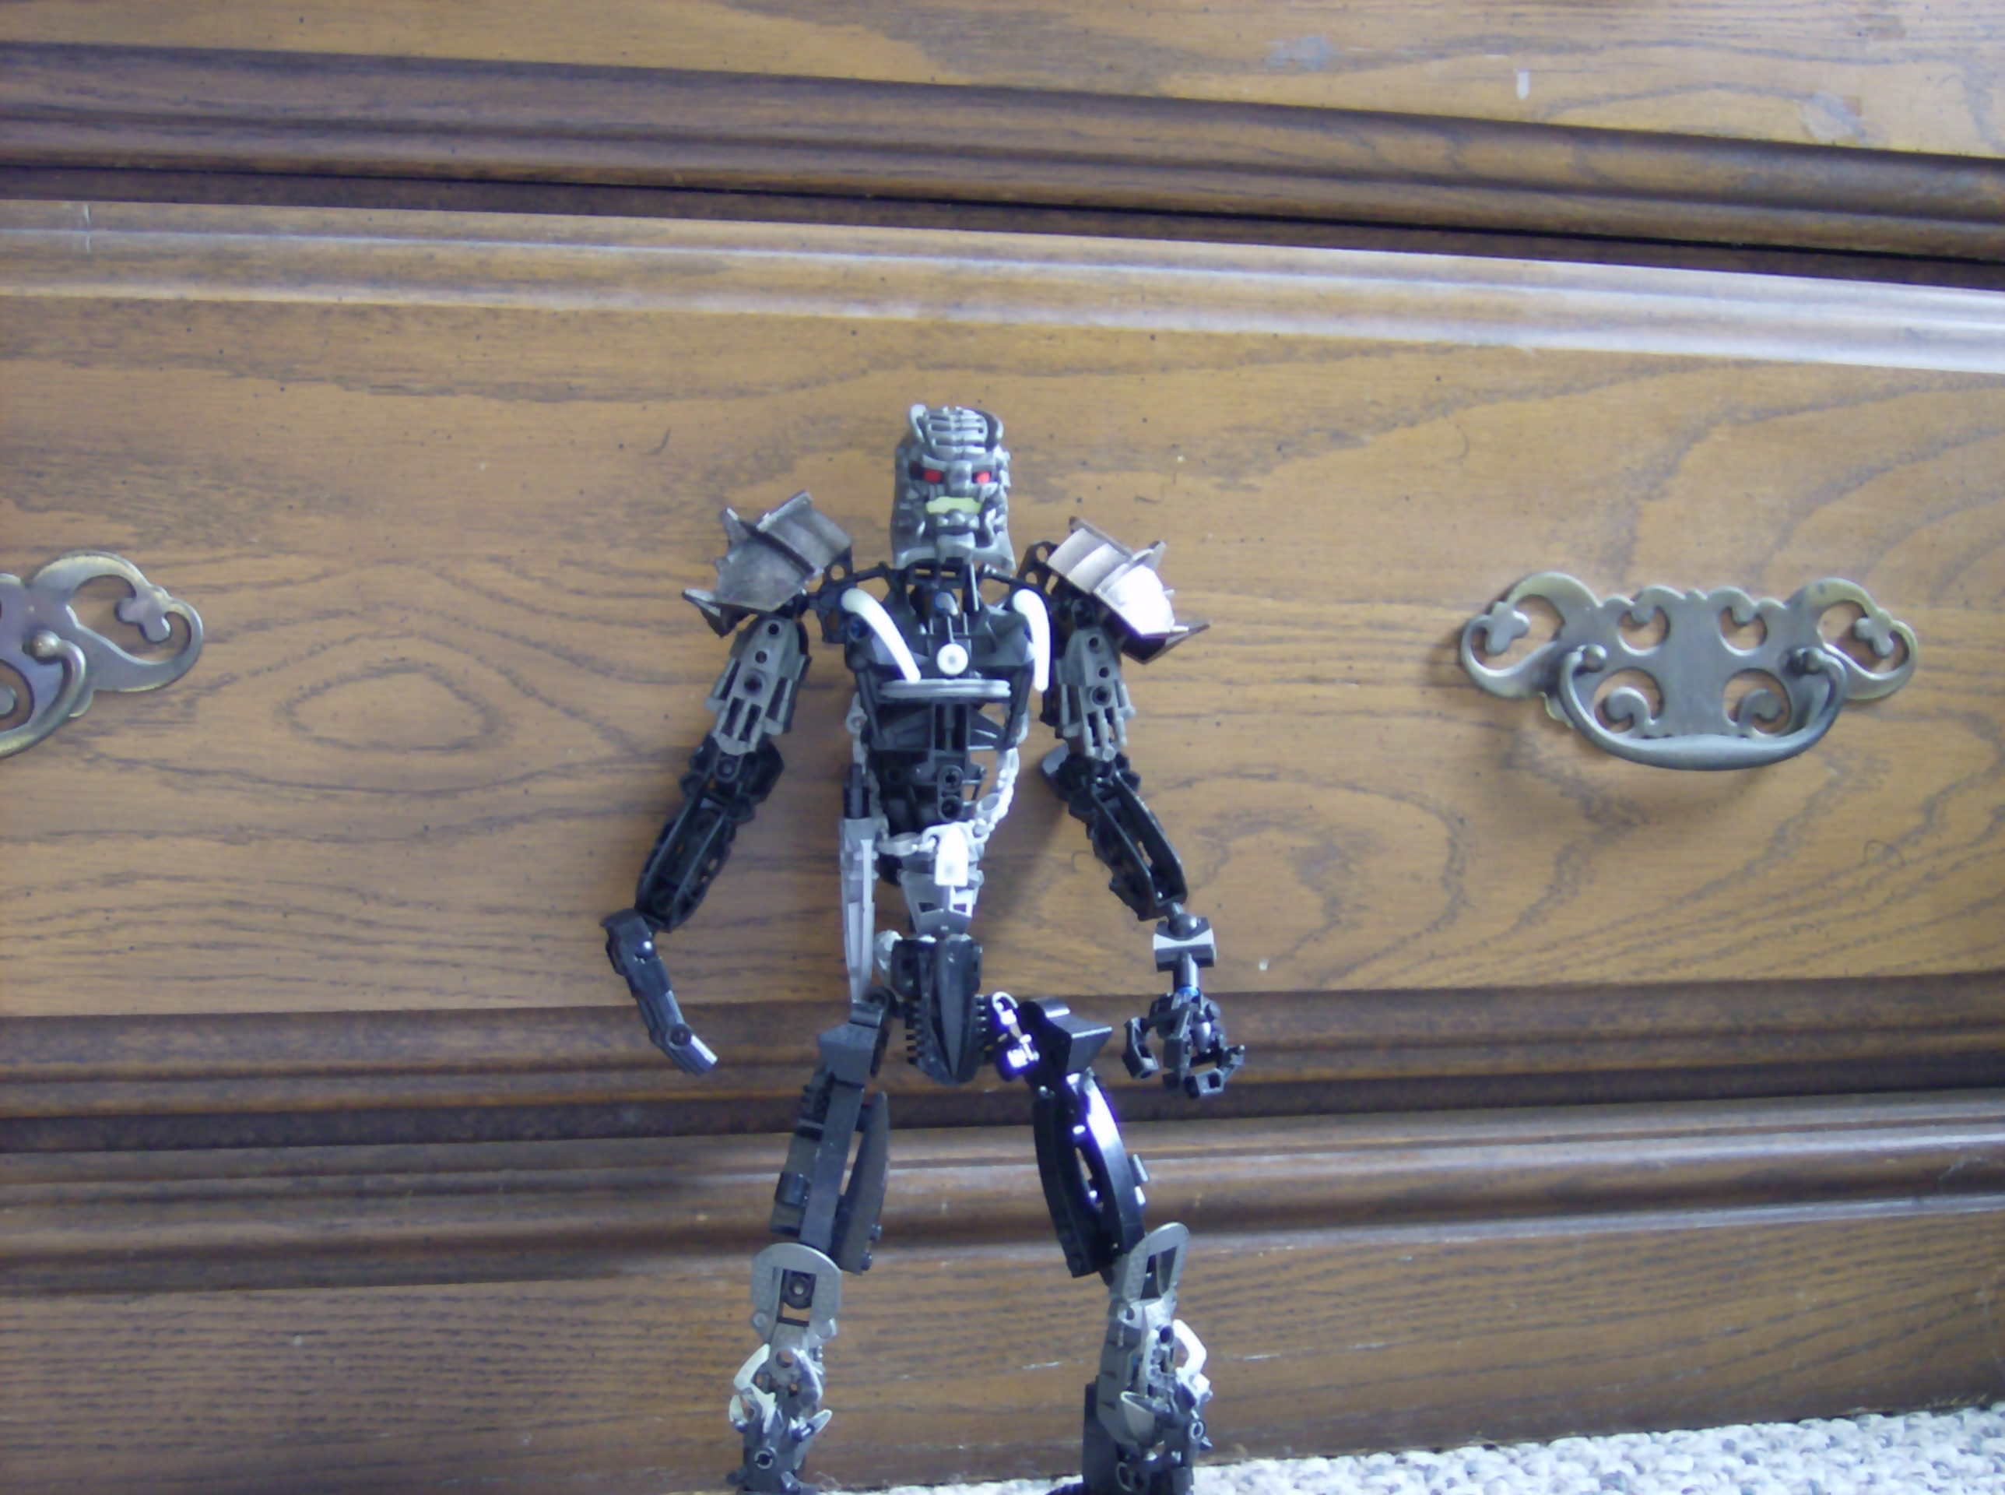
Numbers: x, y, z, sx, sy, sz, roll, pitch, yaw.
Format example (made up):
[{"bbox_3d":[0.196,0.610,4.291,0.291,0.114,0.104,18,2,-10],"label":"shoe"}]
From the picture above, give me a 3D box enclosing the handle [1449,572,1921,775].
[{"bbox_3d":[0.221,-0.023,0.830,0.161,0.062,0.022,0,1,-13],"label":"handle"}]

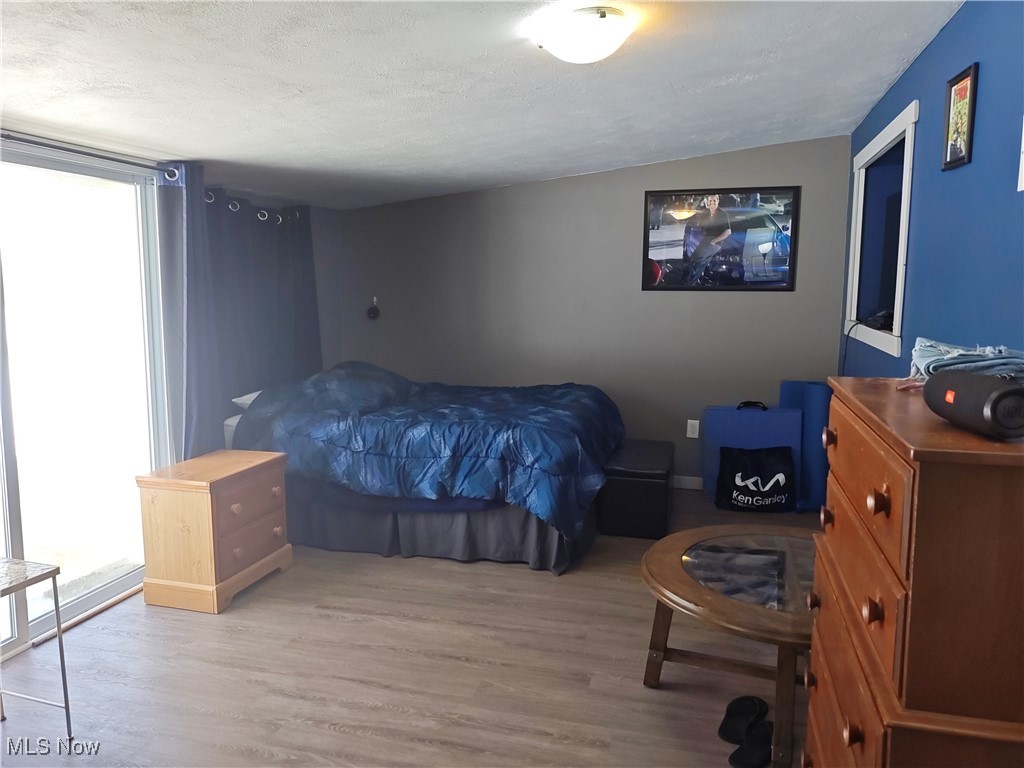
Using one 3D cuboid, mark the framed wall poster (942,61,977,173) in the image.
[{"bbox_3d":[1.504,-0.894,2.488,0.020,0.312,0.253,2,7,15],"label":"framed wall poster"}]

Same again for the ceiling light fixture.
[{"bbox_3d":[0.226,-1.097,2.355,0.332,0.108,0.332,-4,6,16],"label":"ceiling light fixture"}]

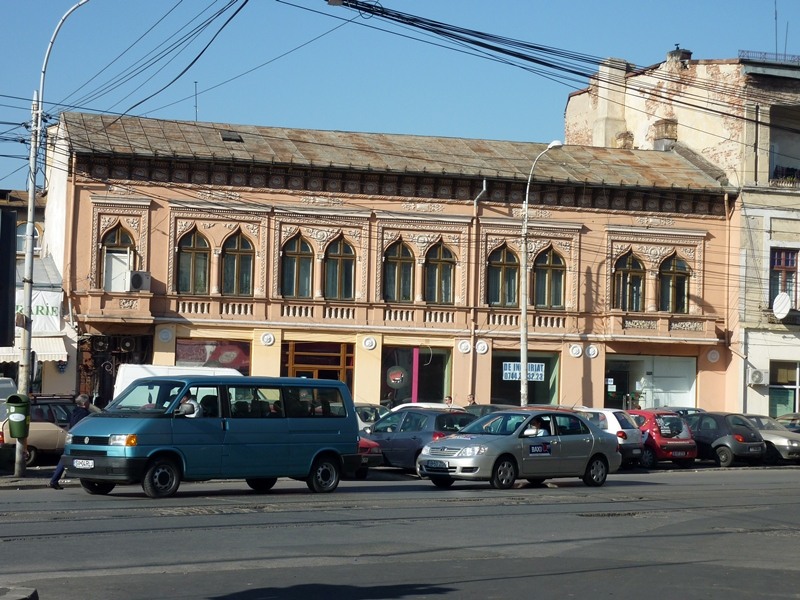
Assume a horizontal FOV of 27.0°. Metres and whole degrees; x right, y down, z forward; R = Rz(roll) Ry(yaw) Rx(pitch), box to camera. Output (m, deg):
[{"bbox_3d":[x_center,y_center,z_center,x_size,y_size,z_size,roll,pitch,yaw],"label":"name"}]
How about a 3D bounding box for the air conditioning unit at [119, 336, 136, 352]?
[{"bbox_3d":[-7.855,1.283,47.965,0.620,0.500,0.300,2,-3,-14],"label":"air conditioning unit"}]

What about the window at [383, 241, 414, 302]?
[{"bbox_3d":[-0.045,-0.857,50.030,0.951,1.837,0.250,2,-3,-14],"label":"window"}]

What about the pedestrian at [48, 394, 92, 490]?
[{"bbox_3d":[-5.275,2.287,26.800,0.700,1.560,0.500,3,-4,-30],"label":"pedestrian"}]

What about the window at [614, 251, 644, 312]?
[{"bbox_3d":[7.078,-0.587,51.373,1.091,1.886,0.300,3,-3,-16],"label":"window"}]

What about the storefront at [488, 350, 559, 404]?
[{"bbox_3d":[3.726,3.004,50.200,2.286,2.960,0.400,3,-3,-16],"label":"storefront"}]

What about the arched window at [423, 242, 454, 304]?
[{"bbox_3d":[1.195,-0.802,50.339,0.900,1.849,0.250,2,-3,-14],"label":"arched window"}]

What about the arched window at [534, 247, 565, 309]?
[{"bbox_3d":[4.564,-0.685,50.628,1.010,1.950,0.300,3,-3,-16],"label":"arched window"}]

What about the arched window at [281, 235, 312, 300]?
[{"bbox_3d":[-3.065,-0.992,49.278,0.921,1.868,0.250,2,-3,-14],"label":"arched window"}]

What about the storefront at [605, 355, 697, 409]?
[{"bbox_3d":[7.768,3.220,51.796,3.040,2.954,0.400,2,-3,-14],"label":"storefront"}]

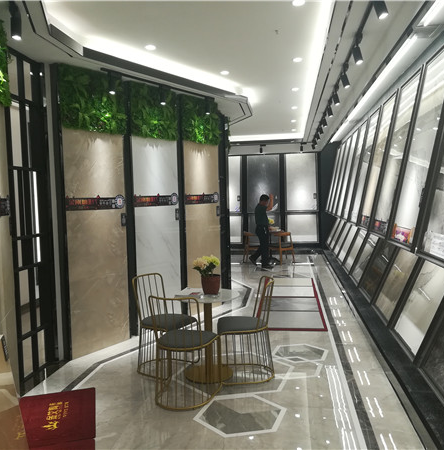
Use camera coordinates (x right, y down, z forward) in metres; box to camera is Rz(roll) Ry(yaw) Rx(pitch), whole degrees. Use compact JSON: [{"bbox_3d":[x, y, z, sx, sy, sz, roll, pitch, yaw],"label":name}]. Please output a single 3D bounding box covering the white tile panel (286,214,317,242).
[{"bbox_3d":[2.387,0.104,13.431,0.900,0.880,0.040,-1,-20,9],"label":"white tile panel"}]

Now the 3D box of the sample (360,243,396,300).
[{"bbox_3d":[2.248,0.625,6.474,0.050,0.900,0.910,23,7,6],"label":"sample"}]

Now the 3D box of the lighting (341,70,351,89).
[{"bbox_3d":[1.202,-1.414,4.386,0.100,0.170,0.080,-1,4,9],"label":"lighting"}]

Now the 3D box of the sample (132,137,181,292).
[{"bbox_3d":[-0.823,0.107,5.743,0.040,2.380,0.910,1,4,30],"label":"sample"}]

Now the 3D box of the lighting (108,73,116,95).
[{"bbox_3d":[-1.144,-1.478,4.707,0.066,0.200,0.066,2,5,43],"label":"lighting"}]

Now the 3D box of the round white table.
[{"bbox_3d":[-0.130,1.019,4.168,0.610,0.745,0.610,-1,4,0],"label":"round white table"}]

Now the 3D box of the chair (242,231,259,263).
[{"bbox_3d":[0.822,0.557,11.209,0.520,0.770,0.520,-3,4,-16],"label":"chair"}]

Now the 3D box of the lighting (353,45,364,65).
[{"bbox_3d":[1.196,-1.494,3.950,0.066,0.155,0.066,-14,2,9],"label":"lighting"}]

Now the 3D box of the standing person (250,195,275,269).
[{"bbox_3d":[0.937,0.125,10.428,0.560,1.680,0.500,-1,4,9],"label":"standing person"}]

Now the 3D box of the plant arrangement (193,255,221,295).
[{"bbox_3d":[-0.147,0.472,4.277,0.245,0.352,0.210,-1,3,9],"label":"plant arrangement"}]

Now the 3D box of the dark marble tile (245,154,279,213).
[{"bbox_3d":[1.167,-1.167,12.669,0.870,1.620,0.050,-1,-4,9],"label":"dark marble tile"}]

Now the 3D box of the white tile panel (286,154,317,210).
[{"bbox_3d":[2.207,-1.208,12.510,0.830,1.620,0.050,-1,-4,9],"label":"white tile panel"}]

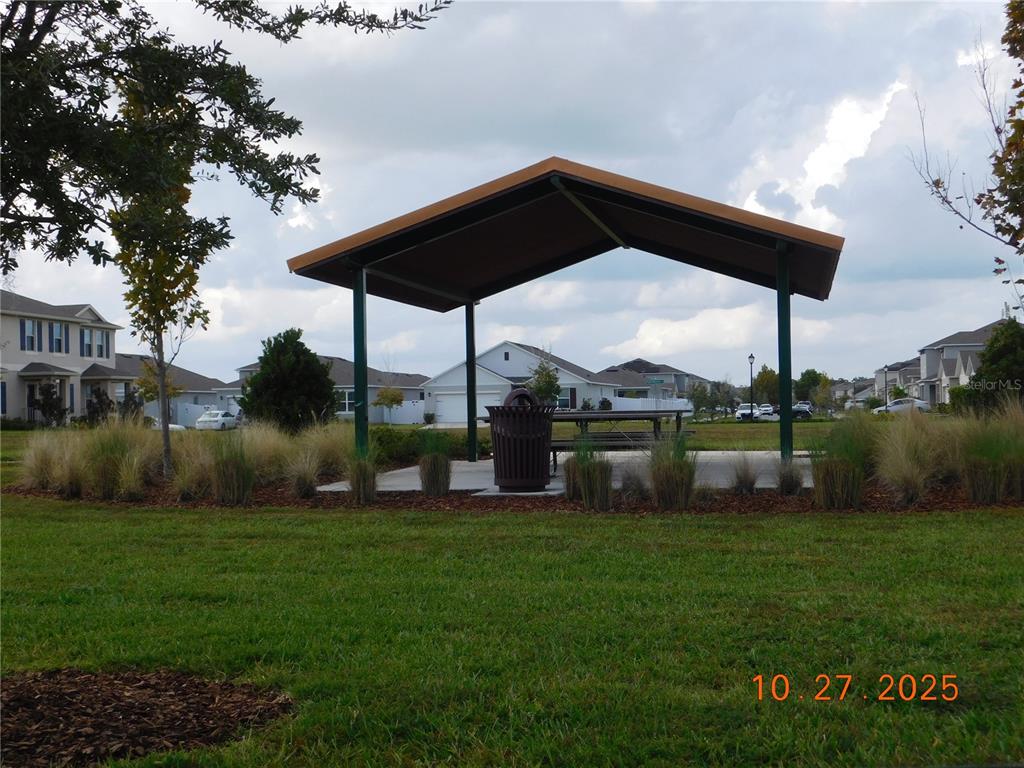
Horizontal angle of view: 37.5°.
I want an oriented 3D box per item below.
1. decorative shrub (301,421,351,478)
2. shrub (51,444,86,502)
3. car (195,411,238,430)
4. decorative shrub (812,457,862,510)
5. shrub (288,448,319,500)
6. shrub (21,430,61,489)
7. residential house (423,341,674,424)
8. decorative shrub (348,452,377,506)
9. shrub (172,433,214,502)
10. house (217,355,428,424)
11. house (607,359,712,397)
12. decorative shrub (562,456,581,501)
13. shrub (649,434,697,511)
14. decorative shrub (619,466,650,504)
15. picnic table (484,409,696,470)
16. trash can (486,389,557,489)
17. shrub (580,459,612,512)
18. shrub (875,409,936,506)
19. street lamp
[{"bbox_3d":[-2.495,0.872,20.400,0.676,0.757,0.680,-1,-1,0],"label":"decorative shrub"},{"bbox_3d":[-4.484,0.895,15.254,0.364,0.561,0.364,-1,-1,-16],"label":"shrub"},{"bbox_3d":[-20.559,2.568,105.500,1.830,1.430,4.700,-1,-1,8],"label":"car"},{"bbox_3d":[3.016,0.923,14.000,0.473,0.501,0.473,-1,-1,0],"label":"decorative shrub"},{"bbox_3d":[-2.184,0.943,15.800,0.335,0.555,0.335,-1,-1,0],"label":"shrub"},{"bbox_3d":[-5.813,0.943,18.600,0.493,0.740,0.520,-1,-1,0],"label":"shrub"},{"bbox_3d":[1.322,-0.145,123.655,12.800,6.200,21.000,-1,-1,9],"label":"residential house"},{"bbox_3d":[-1.364,0.881,13.768,0.256,0.470,0.256,-1,-1,-6],"label":"decorative shrub"},{"bbox_3d":[-3.106,0.814,14.714,0.410,0.676,0.410,-1,-1,-12],"label":"shrub"},{"bbox_3d":[-15.090,0.521,120.707,12.000,5.500,19.000,-1,-1,8],"label":"house"},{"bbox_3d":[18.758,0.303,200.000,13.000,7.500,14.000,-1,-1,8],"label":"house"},{"bbox_3d":[0.563,0.874,14.034,0.242,0.414,0.242,-1,-1,2],"label":"decorative shrub"},{"bbox_3d":[1.338,0.742,12.577,0.400,0.635,0.400,-1,-1,6],"label":"shrub"},{"bbox_3d":[1.096,0.908,13.500,0.286,0.337,0.286,-1,-1,5],"label":"decorative shrub"},{"bbox_3d":[0.905,0.734,19.100,2.500,0.770,1.600,-1,-1,10],"label":"picnic table"},{"bbox_3d":[0.085,0.565,15.100,0.710,1.030,0.710,-1,-1,0],"label":"trash can"},{"bbox_3d":[0.697,0.839,12.592,0.284,0.463,0.284,-1,-1,3],"label":"shrub"},{"bbox_3d":[3.730,0.697,14.300,0.588,0.929,0.588,-1,-1,0],"label":"shrub"},{"bbox_3d":[16.192,0.237,102.000,0.420,4.733,0.420,-1,-1,9],"label":"street lamp"}]

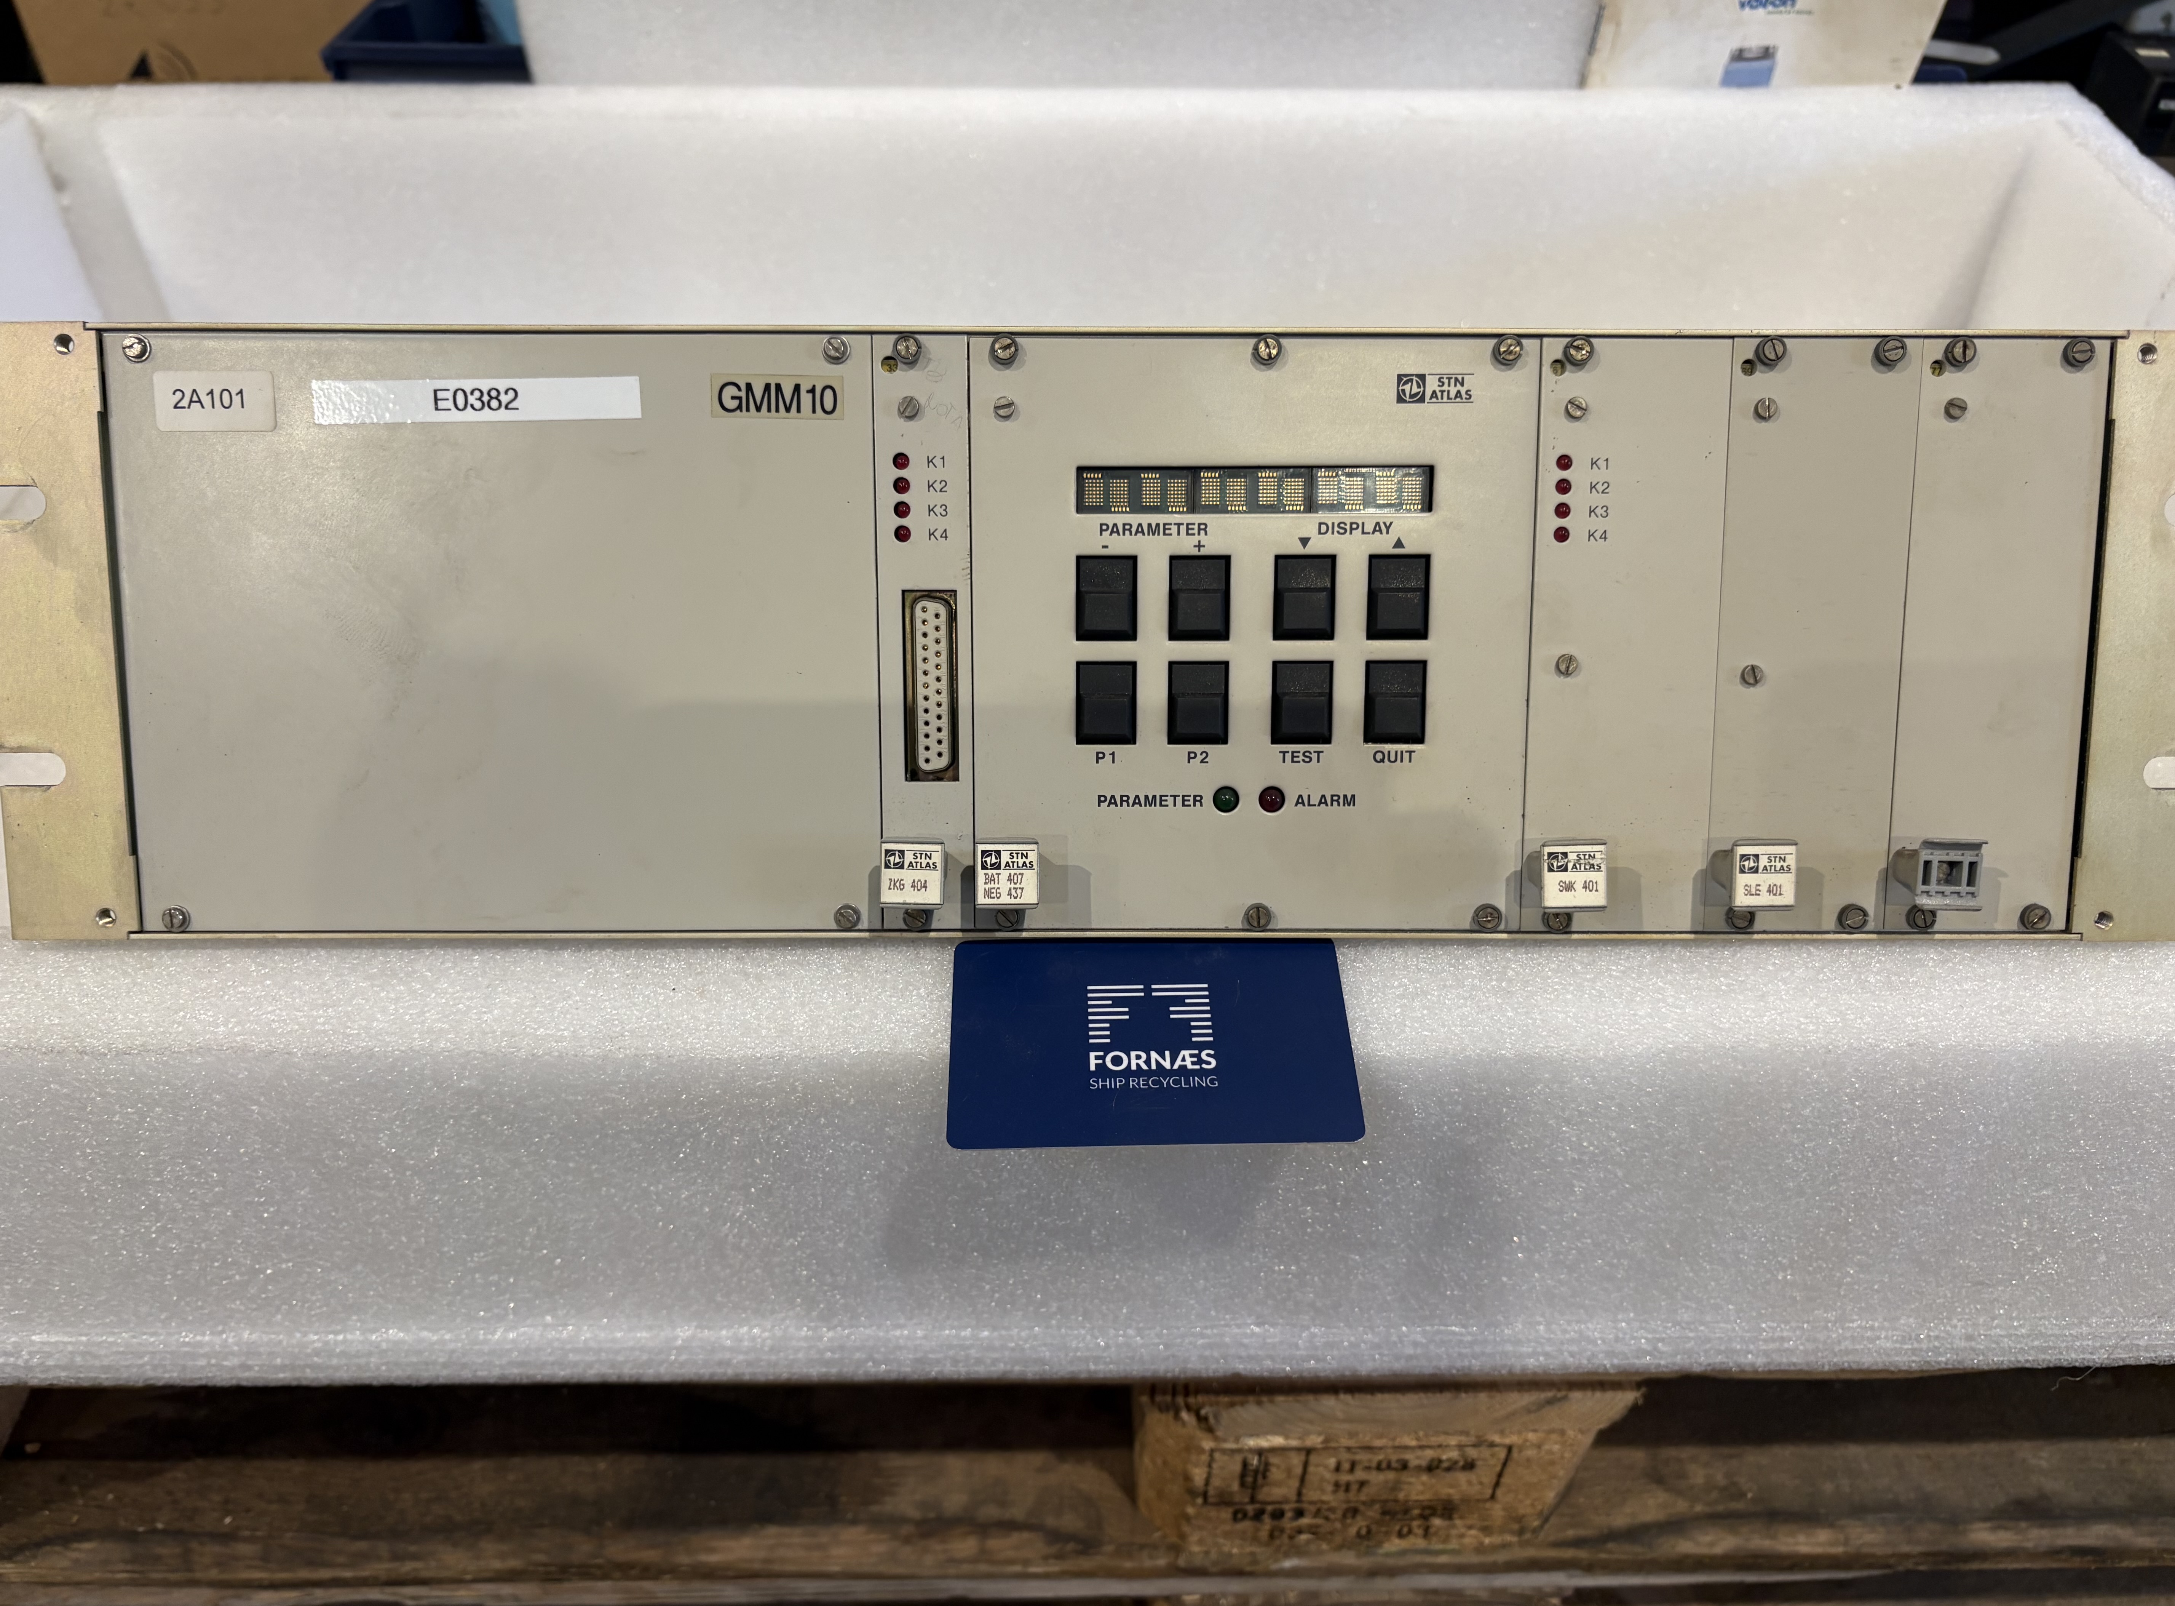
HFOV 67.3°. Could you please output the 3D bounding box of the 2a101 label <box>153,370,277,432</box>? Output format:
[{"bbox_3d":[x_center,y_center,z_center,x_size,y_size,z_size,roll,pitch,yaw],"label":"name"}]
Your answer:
[{"bbox_3d":[-0.185,-0.085,0.347,0.026,0.013,0.001,0,7,-1],"label":"2a101 label"}]

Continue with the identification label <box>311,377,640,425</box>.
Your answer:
[{"bbox_3d":[-0.130,-0.085,0.347,0.070,0.009,0.001,0,7,-1],"label":"identification label"}]

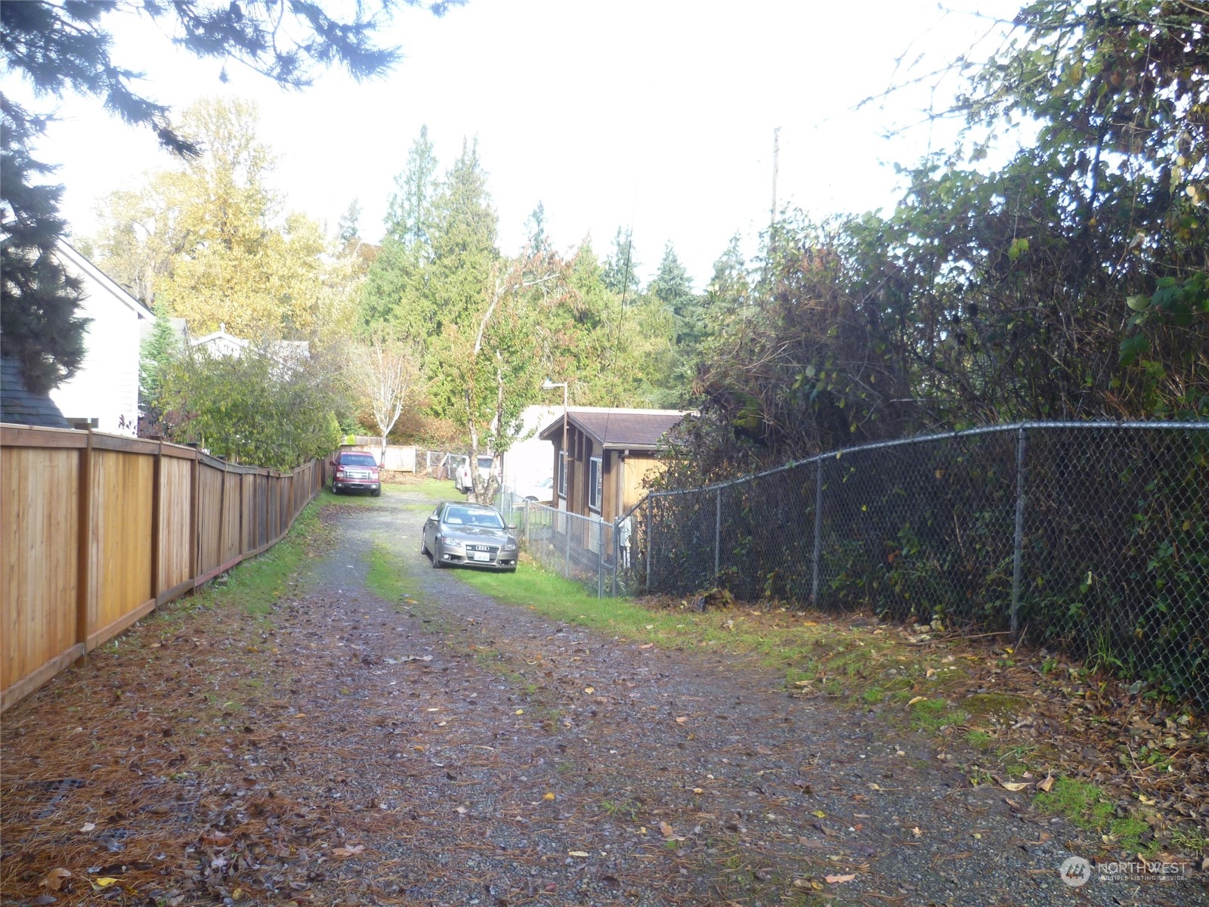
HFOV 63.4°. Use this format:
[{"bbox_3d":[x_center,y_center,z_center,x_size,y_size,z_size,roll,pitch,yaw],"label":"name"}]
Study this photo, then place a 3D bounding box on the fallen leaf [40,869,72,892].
[{"bbox_3d":[-1.945,1.515,3.470,0.100,0.032,0.085,0,2,-29],"label":"fallen leaf"}]

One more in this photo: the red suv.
[{"bbox_3d":[-11.819,0.866,46.568,2.100,1.920,5.700,2,3,-16],"label":"red suv"}]

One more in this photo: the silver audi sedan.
[{"bbox_3d":[-3.227,1.873,23.077,1.880,1.430,4.700,5,0,-16],"label":"silver audi sedan"}]

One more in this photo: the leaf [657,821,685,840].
[{"bbox_3d":[0.274,1.541,4.000,0.110,0.040,0.100,2,2,5],"label":"leaf"}]

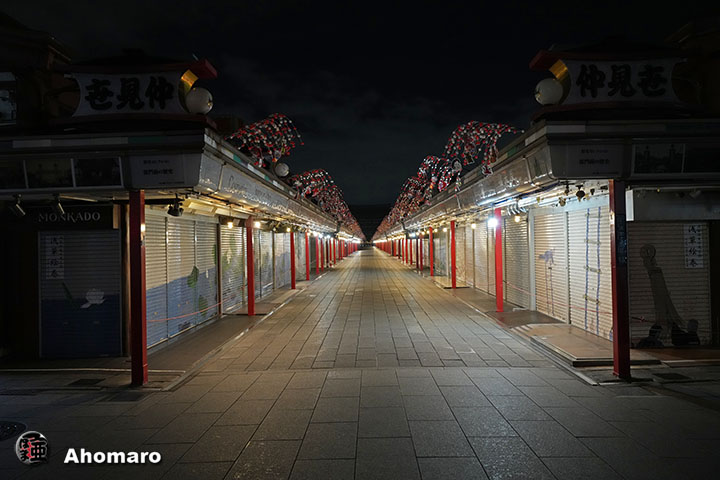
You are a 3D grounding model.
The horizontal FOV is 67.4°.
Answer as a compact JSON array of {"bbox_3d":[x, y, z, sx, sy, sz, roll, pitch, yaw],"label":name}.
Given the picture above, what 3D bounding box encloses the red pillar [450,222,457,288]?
[{"bbox_3d":[3.277,0.502,18.731,0.134,2.321,0.134,-1,0,1],"label":"red pillar"}]

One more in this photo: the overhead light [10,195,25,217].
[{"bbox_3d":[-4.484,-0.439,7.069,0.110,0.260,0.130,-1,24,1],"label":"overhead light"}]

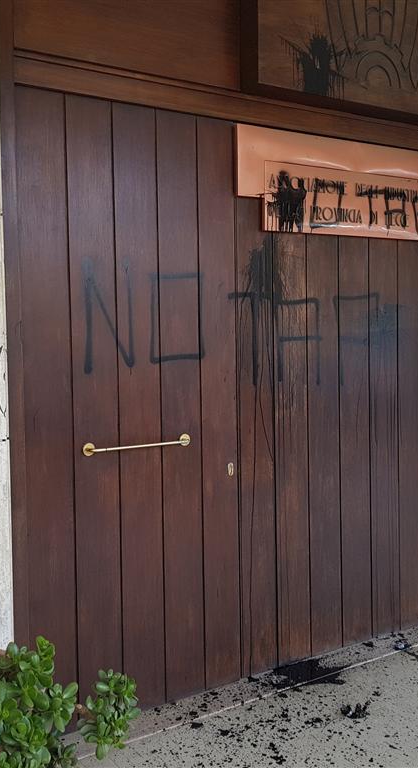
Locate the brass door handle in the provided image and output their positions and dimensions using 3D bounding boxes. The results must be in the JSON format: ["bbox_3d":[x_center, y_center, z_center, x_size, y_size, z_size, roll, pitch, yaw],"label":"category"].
[{"bbox_3d":[-0.275,0.254,3.163,0.493,0.053,0.058,-3,4,-32],"label":"brass door handle"}]

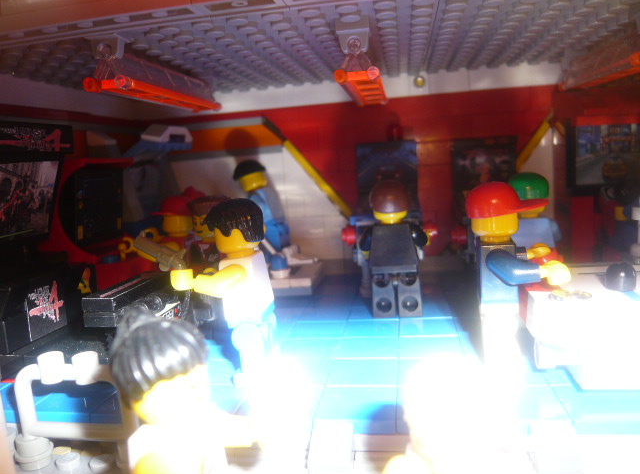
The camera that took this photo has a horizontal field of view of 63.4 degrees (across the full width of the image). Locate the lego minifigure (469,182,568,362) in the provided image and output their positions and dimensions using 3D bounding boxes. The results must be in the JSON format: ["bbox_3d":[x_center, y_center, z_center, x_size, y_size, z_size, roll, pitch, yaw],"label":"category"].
[{"bbox_3d":[0.047,0.008,0.123,0.021,0.043,0.024,-3,8,12],"label":"lego minifigure"}]

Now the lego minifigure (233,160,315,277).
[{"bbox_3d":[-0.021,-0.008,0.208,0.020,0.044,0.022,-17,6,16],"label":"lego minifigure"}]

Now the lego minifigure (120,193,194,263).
[{"bbox_3d":[-0.051,0.009,0.175,0.025,0.042,0.024,-2,8,15],"label":"lego minifigure"}]

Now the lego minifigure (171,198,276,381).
[{"bbox_3d":[-0.023,0.012,0.128,0.025,0.043,0.023,-3,8,8],"label":"lego minifigure"}]

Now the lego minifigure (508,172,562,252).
[{"bbox_3d":[0.065,0.001,0.161,0.024,0.042,0.016,-3,8,13],"label":"lego minifigure"}]

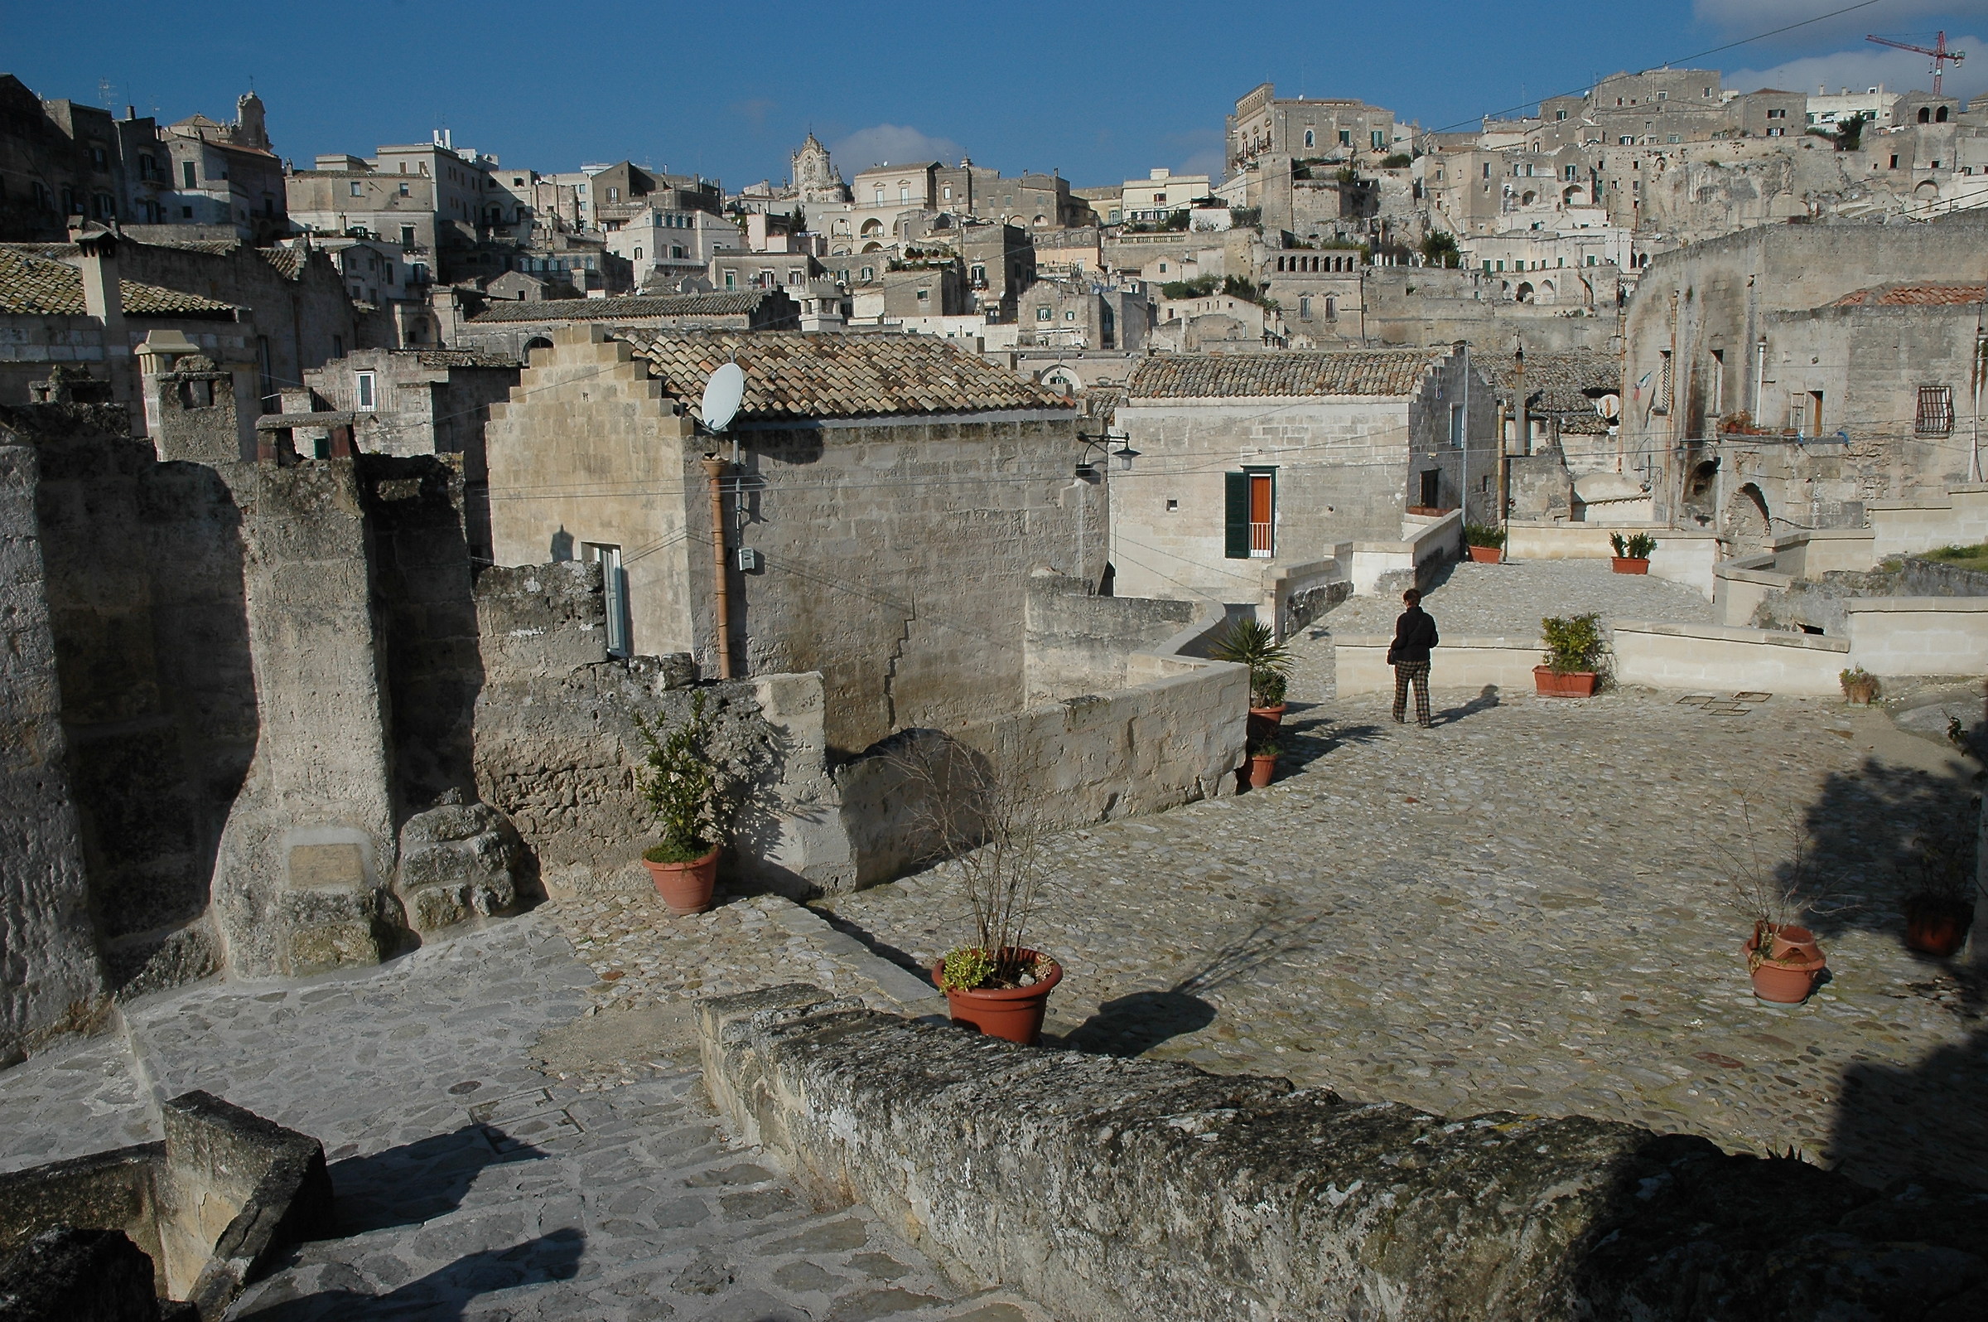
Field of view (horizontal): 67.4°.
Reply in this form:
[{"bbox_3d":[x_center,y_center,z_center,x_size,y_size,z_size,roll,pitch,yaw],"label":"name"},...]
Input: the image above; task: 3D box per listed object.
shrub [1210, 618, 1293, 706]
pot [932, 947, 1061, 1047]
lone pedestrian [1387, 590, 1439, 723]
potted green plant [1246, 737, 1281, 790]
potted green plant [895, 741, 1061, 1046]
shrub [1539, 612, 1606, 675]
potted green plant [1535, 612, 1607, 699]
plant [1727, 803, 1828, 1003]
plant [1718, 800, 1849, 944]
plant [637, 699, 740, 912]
[{"bbox_3d":[2.665,0.032,15.400,0.850,0.920,0.820,1,9,11],"label":"shrub"},{"bbox_3d":[0.024,1.716,7.550,0.660,0.440,0.660,-1,8,0],"label":"pot"},{"bbox_3d":[4.933,-0.039,17.600,0.559,1.619,0.335,-1,9,5],"label":"lone pedestrian"},{"bbox_3d":[2.650,1.002,14.700,0.345,0.440,0.345,-1,9,0],"label":"potted green plant"},{"bbox_3d":[-0.066,1.149,7.300,0.789,1.405,0.710,-1,9,0],"label":"potted green plant"},{"bbox_3d":[7.530,-0.226,19.400,0.769,0.751,0.461,1,9,18],"label":"shrub"},{"bbox_3d":[7.475,-0.091,19.350,0.880,1.100,0.500,2,9,20],"label":"potted green plant"},{"bbox_3d":[4.732,1.459,9.000,0.489,1.105,0.465,-1,9,0],"label":"plant"},{"bbox_3d":[4.764,1.242,9.000,0.681,0.730,0.579,-1,9,0],"label":"plant"},{"bbox_3d":[-2.136,0.984,10.350,0.625,1.434,0.594,-1,9,0],"label":"plant"}]

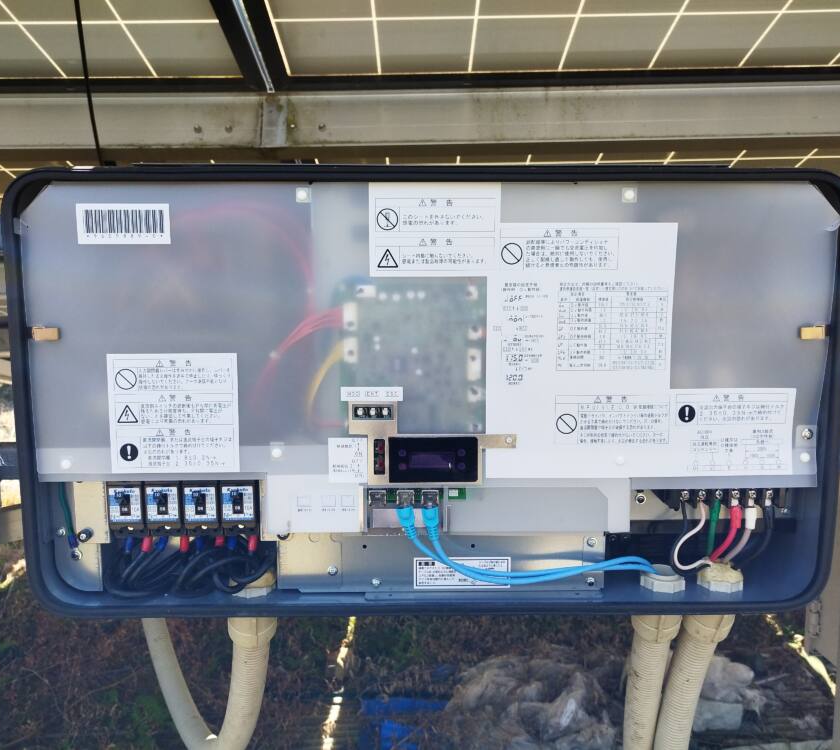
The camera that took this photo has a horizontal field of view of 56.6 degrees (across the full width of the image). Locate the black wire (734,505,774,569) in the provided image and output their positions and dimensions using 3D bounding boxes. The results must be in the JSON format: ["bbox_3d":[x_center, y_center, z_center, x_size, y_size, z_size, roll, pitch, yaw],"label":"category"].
[{"bbox_3d":[0.319,0.154,0.744,0.040,0.072,0.035,0,7,0],"label":"black wire"}]

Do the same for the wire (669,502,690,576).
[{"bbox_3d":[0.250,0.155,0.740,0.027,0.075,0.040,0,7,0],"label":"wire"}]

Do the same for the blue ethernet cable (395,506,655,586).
[{"bbox_3d":[0.099,0.158,0.734,0.244,0.075,0.050,0,7,0],"label":"blue ethernet cable"}]

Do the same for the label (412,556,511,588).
[{"bbox_3d":[0.041,0.189,0.743,0.092,0.031,0.002,0,7,0],"label":"label"}]

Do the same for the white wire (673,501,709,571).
[{"bbox_3d":[0.258,0.152,0.739,0.035,0.072,0.035,0,7,0],"label":"white wire"}]

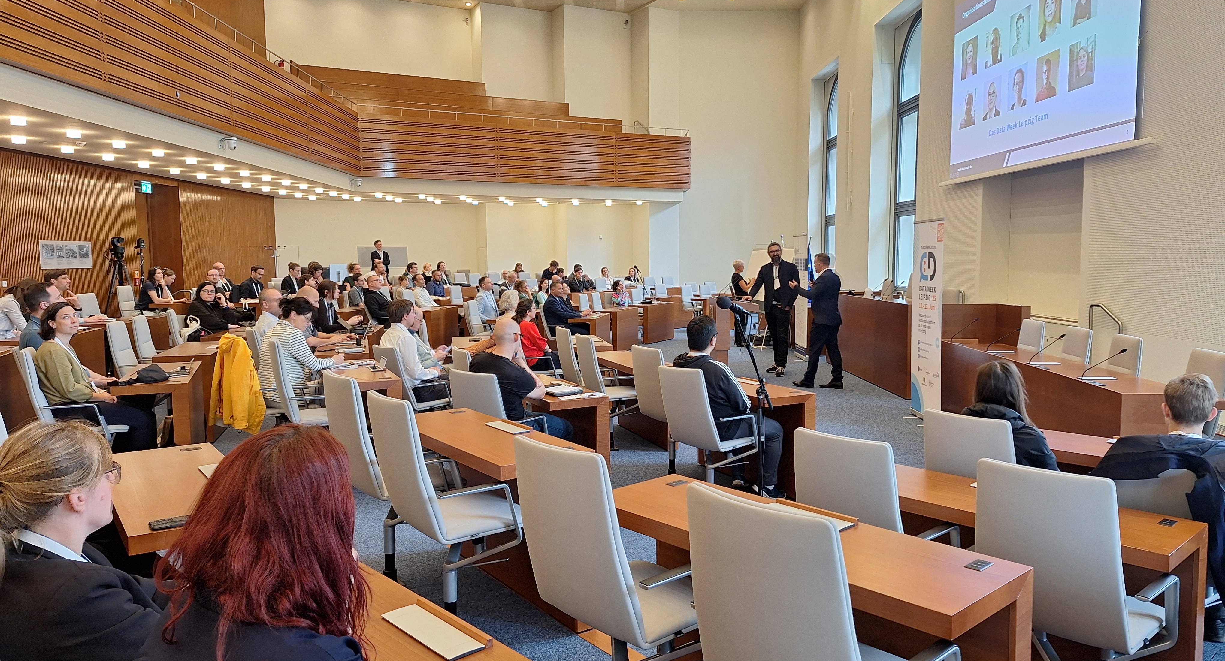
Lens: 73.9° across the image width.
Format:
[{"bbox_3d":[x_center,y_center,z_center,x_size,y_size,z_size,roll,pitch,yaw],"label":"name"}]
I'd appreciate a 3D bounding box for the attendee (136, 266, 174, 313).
[{"bbox_3d":[-6.614,-0.280,11.963,0.820,1.285,0.500,-1,5,-10],"label":"attendee"}]

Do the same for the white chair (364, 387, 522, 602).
[{"bbox_3d":[-0.665,0.748,3.356,0.540,1.020,0.555,-4,7,-37],"label":"white chair"}]

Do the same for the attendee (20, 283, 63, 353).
[{"bbox_3d":[-3.836,0.350,5.862,0.820,1.402,0.540,-2,5,-17],"label":"attendee"}]

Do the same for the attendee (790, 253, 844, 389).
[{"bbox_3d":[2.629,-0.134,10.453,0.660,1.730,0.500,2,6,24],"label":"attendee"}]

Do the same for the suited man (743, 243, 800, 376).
[{"bbox_3d":[2.366,-0.342,12.001,0.800,1.907,0.450,1,5,16],"label":"suited man"}]

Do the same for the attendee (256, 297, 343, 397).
[{"bbox_3d":[-2.267,0.406,6.070,0.700,1.280,0.500,-2,5,-23],"label":"attendee"}]

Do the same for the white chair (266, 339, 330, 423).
[{"bbox_3d":[-2.016,0.558,5.660,0.620,1.000,0.600,-3,5,-25],"label":"white chair"}]

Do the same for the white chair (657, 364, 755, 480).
[{"bbox_3d":[0.635,0.709,5.451,0.570,0.990,0.555,-5,7,-39],"label":"white chair"}]

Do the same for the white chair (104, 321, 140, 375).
[{"bbox_3d":[-4.186,0.450,7.356,0.600,1.020,0.560,-2,5,-18],"label":"white chair"}]

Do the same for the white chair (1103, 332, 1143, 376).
[{"bbox_3d":[3.845,0.562,6.578,0.610,1.060,0.600,0,5,4],"label":"white chair"}]

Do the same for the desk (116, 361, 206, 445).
[{"bbox_3d":[-3.267,0.690,5.936,0.434,0.750,1.236,-2,5,-22],"label":"desk"}]

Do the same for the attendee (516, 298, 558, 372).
[{"bbox_3d":[-0.778,0.301,9.072,0.700,1.270,0.480,-2,5,-15],"label":"attendee"}]

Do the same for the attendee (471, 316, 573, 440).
[{"bbox_3d":[-0.634,0.551,5.528,0.580,1.310,0.760,5,7,45],"label":"attendee"}]

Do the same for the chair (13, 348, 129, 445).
[{"bbox_3d":[-3.565,0.598,5.422,0.620,1.020,0.560,-2,5,-23],"label":"chair"}]

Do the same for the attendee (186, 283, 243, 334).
[{"bbox_3d":[-4.419,0.120,9.135,0.800,1.318,0.620,1,5,12],"label":"attendee"}]

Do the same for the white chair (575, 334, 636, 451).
[{"bbox_3d":[0.049,0.532,7.236,0.620,1.000,0.600,-3,5,-27],"label":"white chair"}]

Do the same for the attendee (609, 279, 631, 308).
[{"bbox_3d":[0.267,-0.383,17.324,0.660,1.310,0.500,1,5,23],"label":"attendee"}]

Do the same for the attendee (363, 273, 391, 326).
[{"bbox_3d":[-3.415,-0.189,12.587,0.850,1.339,0.560,-1,5,-8],"label":"attendee"}]

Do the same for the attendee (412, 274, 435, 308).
[{"bbox_3d":[-3.012,-0.283,13.728,0.750,1.300,0.500,1,5,11],"label":"attendee"}]

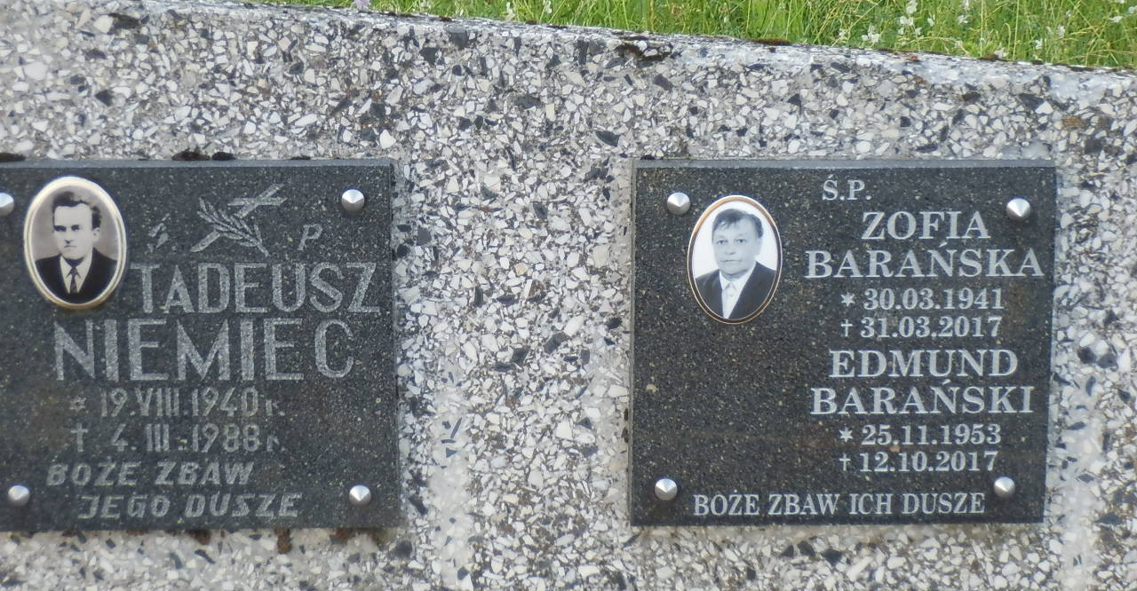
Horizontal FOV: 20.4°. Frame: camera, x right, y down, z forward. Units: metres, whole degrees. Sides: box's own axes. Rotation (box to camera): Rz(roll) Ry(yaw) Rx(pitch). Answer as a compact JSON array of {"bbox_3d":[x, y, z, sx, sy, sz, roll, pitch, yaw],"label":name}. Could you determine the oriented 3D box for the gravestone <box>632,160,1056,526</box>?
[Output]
[{"bbox_3d":[0.200,0.036,2.322,0.306,0.268,0.029,0,12,-3],"label":"gravestone"}]

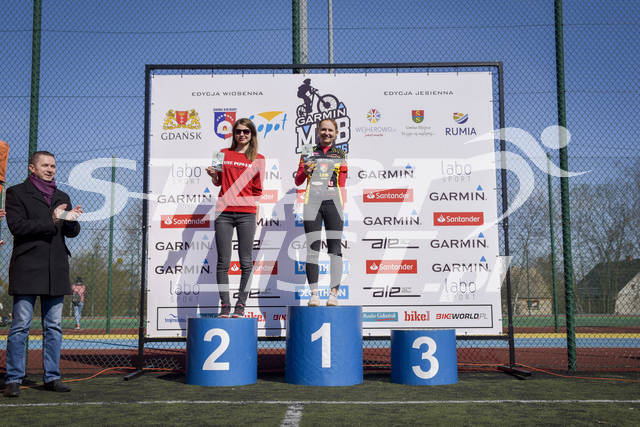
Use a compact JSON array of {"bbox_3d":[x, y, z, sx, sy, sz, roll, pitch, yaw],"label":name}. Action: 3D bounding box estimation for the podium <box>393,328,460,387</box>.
[{"bbox_3d":[0.900,1.230,6.764,0.571,0.446,0.571,-1,-7,6],"label":"podium"}]

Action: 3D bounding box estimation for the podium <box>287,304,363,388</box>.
[{"bbox_3d":[0.038,1.126,6.733,0.665,0.651,0.665,-1,-7,4],"label":"podium"}]

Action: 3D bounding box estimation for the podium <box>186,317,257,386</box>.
[{"bbox_3d":[-0.841,1.181,6.749,0.604,0.552,0.604,0,-7,2],"label":"podium"}]

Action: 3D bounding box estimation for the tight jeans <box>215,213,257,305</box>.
[{"bbox_3d":[-0.718,0.377,6.650,0.340,0.830,0.260,-1,-7,4],"label":"tight jeans"}]

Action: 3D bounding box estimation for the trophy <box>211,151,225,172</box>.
[{"bbox_3d":[-0.849,-0.429,6.520,0.095,0.175,0.050,-1,-7,5],"label":"trophy"}]

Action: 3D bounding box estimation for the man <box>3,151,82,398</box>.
[{"bbox_3d":[-2.136,0.441,6.003,0.480,1.820,0.550,-6,-9,38],"label":"man"}]

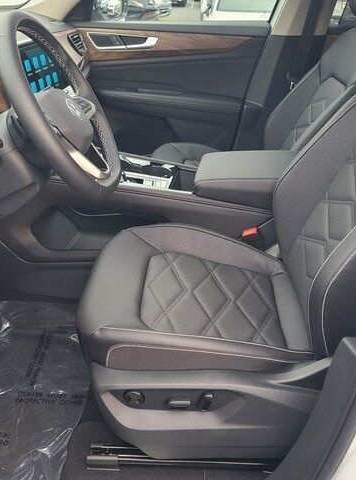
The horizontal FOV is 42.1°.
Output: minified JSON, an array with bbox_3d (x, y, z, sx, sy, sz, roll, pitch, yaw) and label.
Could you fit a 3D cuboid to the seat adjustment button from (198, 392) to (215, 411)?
[{"bbox_3d":[0.054,0.306,0.875,0.026,0.036,0.015,2,27,3],"label":"seat adjustment button"}]

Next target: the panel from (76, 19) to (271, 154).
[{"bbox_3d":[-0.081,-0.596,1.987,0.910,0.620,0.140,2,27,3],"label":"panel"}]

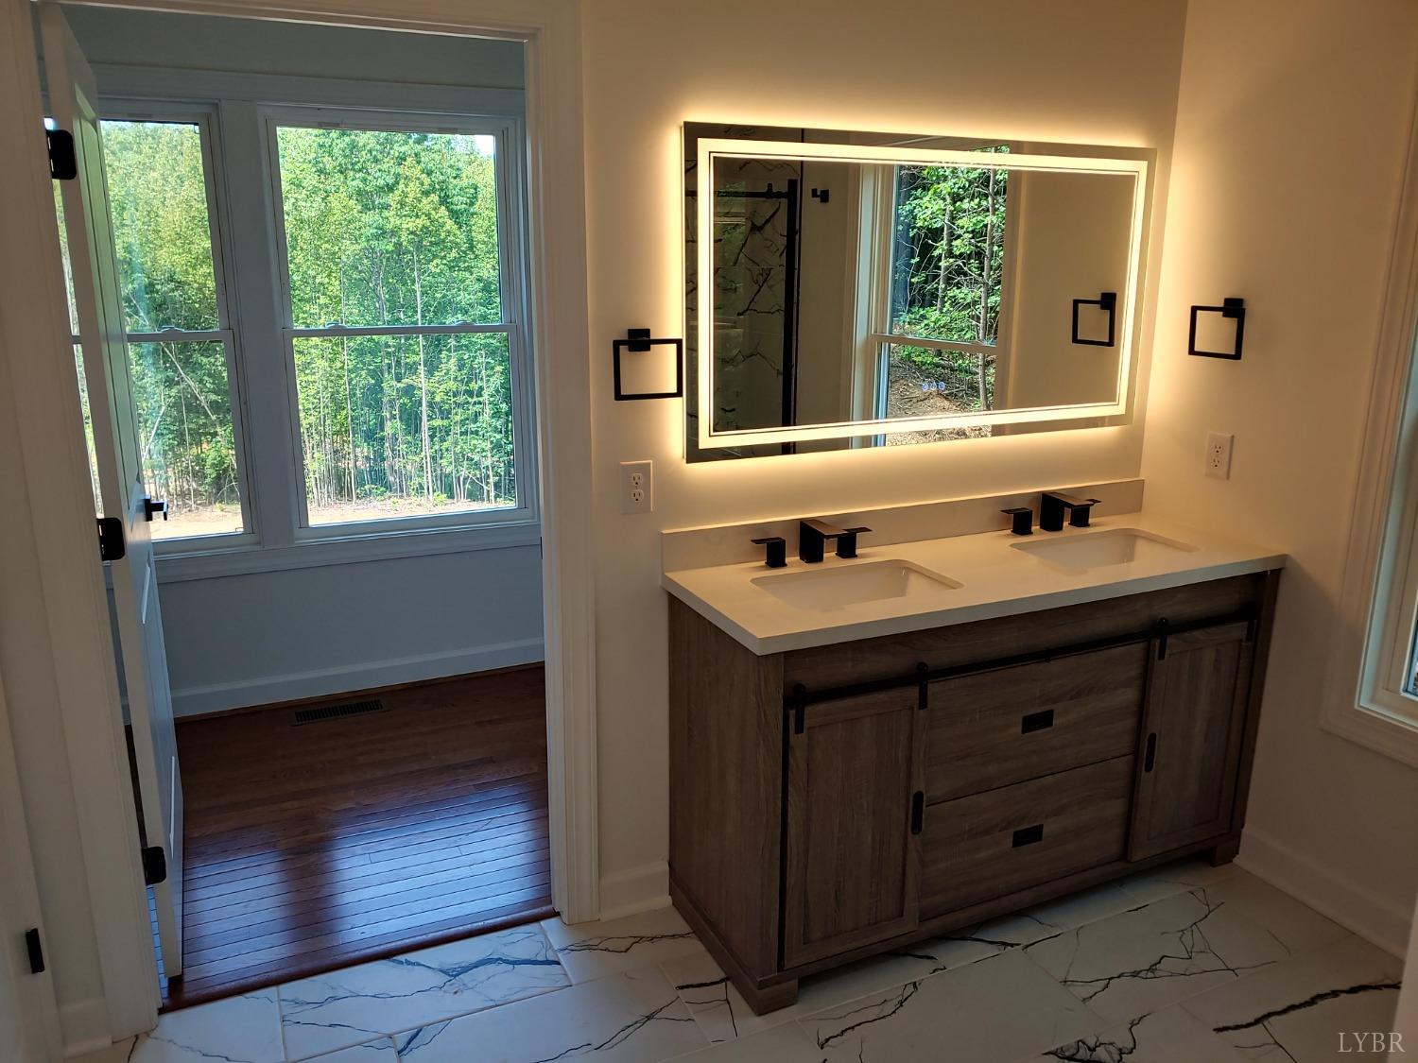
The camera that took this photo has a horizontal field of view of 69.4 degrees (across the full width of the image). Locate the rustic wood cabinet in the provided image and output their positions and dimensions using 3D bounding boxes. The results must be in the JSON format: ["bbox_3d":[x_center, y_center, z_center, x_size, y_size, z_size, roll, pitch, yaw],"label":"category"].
[{"bbox_3d":[0.693,0.529,2.688,1.509,0.857,0.496,-6,15,-24],"label":"rustic wood cabinet"}]

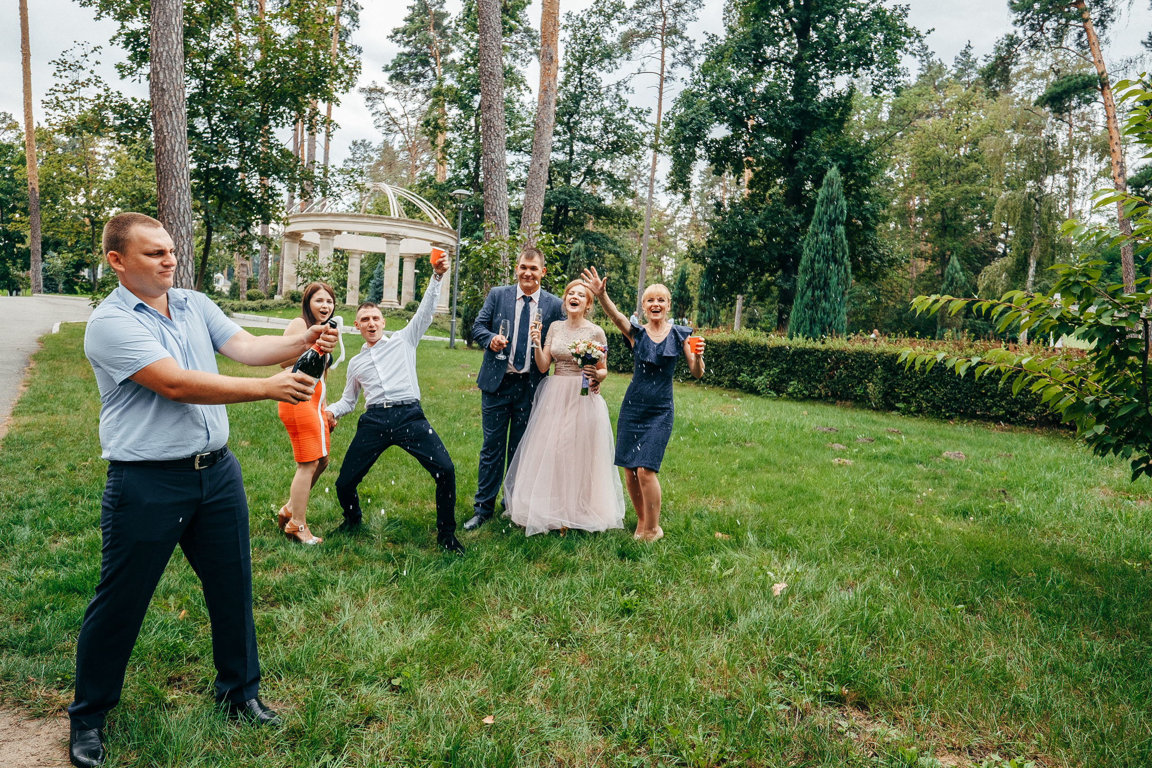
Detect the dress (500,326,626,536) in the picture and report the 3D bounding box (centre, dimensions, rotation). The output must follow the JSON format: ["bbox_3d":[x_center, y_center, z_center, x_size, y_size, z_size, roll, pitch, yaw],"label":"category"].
[{"bbox_3d":[-0.065,0.235,4.647,0.820,1.390,0.760,3,6,2],"label":"dress"}]

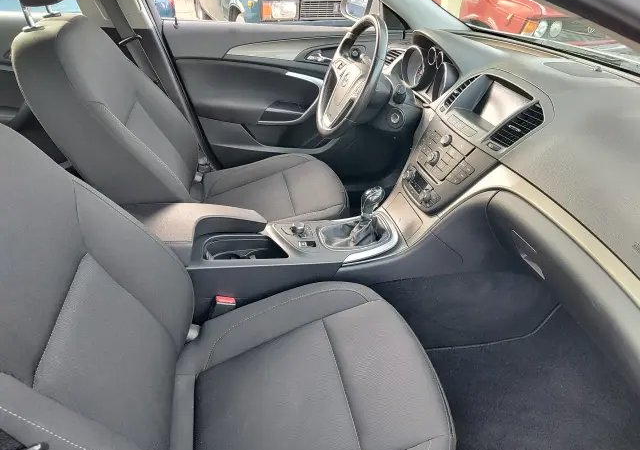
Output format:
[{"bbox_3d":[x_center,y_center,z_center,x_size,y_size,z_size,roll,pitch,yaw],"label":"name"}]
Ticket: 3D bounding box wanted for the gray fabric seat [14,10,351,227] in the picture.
[{"bbox_3d":[-0.312,-0.244,1.278,0.790,0.740,0.530,-4,34,-11],"label":"gray fabric seat"}]

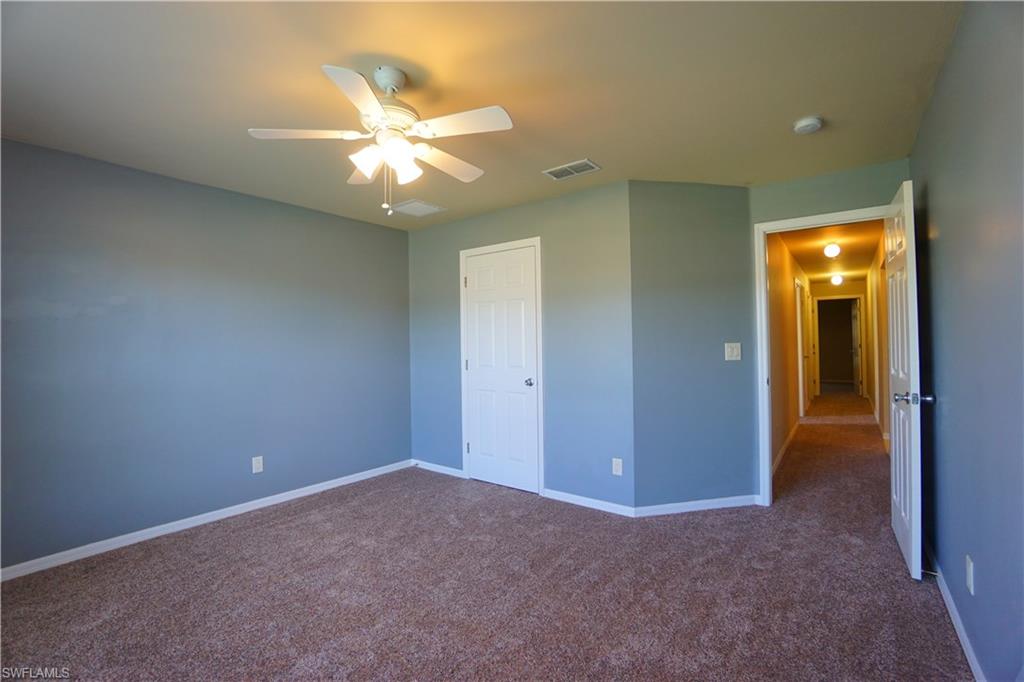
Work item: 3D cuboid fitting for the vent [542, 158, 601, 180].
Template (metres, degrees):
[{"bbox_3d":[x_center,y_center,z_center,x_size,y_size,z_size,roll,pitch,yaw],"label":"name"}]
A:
[{"bbox_3d":[0.400,-1.155,2.914,0.350,0.020,0.190,-1,-1,38],"label":"vent"}]

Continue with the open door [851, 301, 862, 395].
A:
[{"bbox_3d":[7.375,0.120,9.144,0.040,2.030,0.740,-1,-1,31],"label":"open door"}]

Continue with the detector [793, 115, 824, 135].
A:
[{"bbox_3d":[1.608,-1.169,2.314,0.135,0.042,0.135,-1,-1,38],"label":"detector"}]

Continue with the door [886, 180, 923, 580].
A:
[{"bbox_3d":[2.272,0.197,2.488,0.040,2.030,0.770,-1,-1,36],"label":"door"}]

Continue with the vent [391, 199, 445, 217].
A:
[{"bbox_3d":[-0.808,-1.130,3.686,0.350,0.020,0.340,-1,-1,38],"label":"vent"}]

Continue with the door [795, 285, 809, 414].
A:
[{"bbox_3d":[4.691,0.138,6.923,0.045,2.030,0.760,-1,-1,38],"label":"door"}]

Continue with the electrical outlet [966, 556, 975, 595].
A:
[{"bbox_3d":[1.715,0.874,1.597,0.008,0.117,0.072,-1,-1,38],"label":"electrical outlet"}]

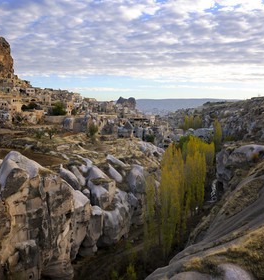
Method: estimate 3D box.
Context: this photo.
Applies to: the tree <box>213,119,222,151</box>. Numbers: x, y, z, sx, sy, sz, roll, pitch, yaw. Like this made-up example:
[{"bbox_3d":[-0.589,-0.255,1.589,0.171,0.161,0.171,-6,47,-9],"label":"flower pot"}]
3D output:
[{"bbox_3d":[44.560,-2.280,145.920,5.060,17.830,5.060,0,7,0],"label":"tree"}]

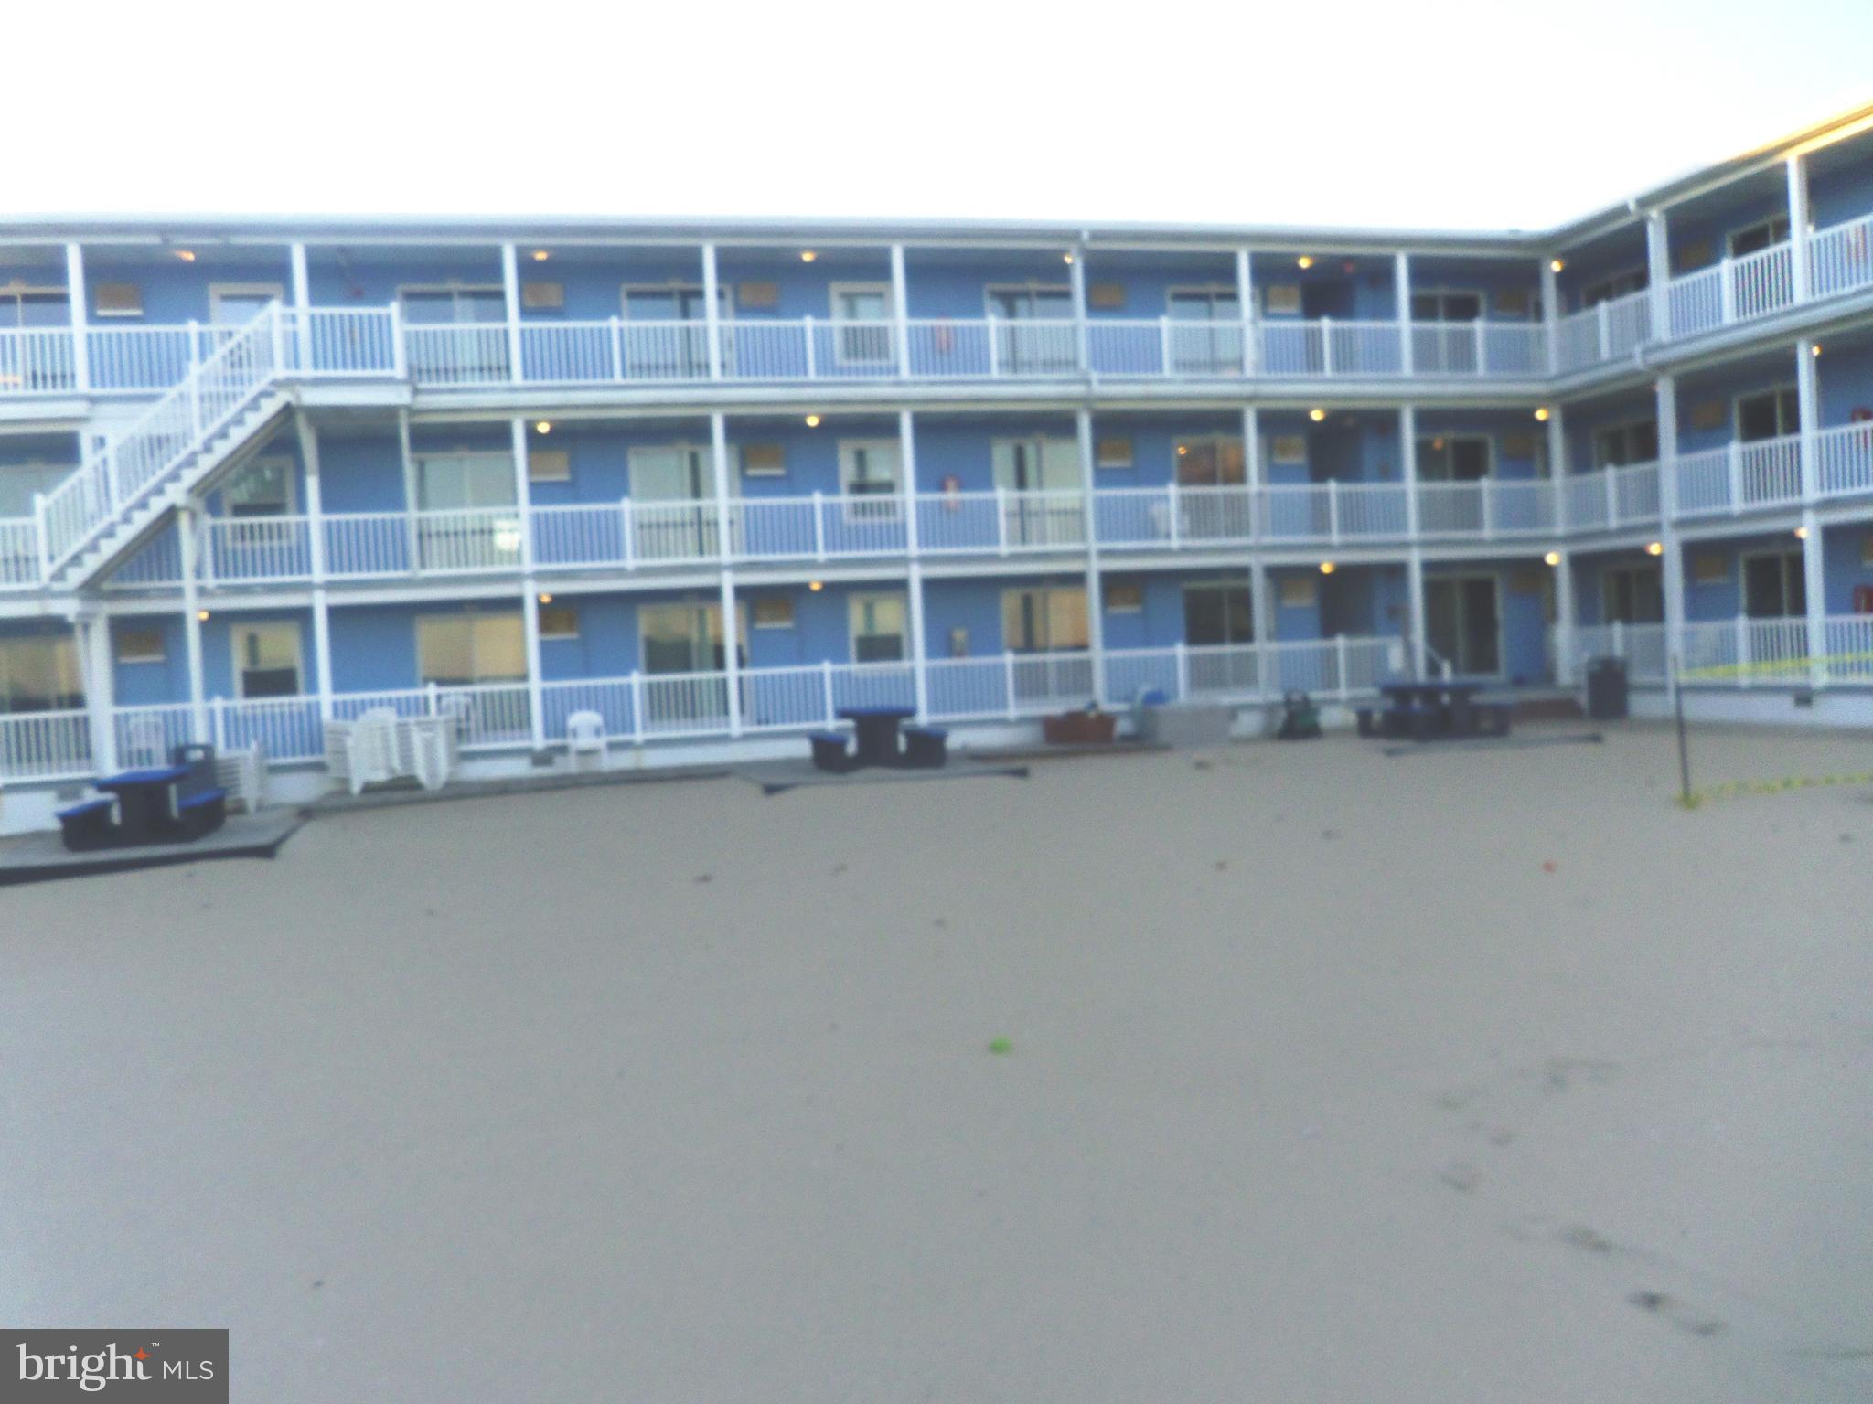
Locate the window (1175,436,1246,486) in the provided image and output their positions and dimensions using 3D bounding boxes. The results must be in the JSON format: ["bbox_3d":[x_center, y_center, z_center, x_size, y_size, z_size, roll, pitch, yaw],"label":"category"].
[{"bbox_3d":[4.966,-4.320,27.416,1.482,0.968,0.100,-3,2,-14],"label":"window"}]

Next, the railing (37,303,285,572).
[{"bbox_3d":[-10.306,-3.533,20.172,3.117,3.538,0.120,-3,2,-14],"label":"railing"}]

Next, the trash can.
[{"bbox_3d":[10.655,-0.209,24.087,0.581,1.000,0.581,-3,2,-14],"label":"trash can"}]

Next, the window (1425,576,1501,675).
[{"bbox_3d":[10.086,-1.461,29.090,1.750,1.970,0.100,-4,3,-14],"label":"window"}]

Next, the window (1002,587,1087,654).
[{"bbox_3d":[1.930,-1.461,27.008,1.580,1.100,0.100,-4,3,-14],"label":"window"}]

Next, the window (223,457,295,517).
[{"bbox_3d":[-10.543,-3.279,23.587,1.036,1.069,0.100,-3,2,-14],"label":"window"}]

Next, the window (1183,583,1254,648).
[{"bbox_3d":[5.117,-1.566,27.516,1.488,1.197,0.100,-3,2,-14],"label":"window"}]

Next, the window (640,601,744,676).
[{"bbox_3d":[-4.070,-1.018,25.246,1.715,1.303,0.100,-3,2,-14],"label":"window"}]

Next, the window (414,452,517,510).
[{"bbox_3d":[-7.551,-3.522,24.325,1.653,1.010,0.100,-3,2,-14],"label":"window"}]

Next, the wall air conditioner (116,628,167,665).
[{"bbox_3d":[-12.287,-0.858,23.385,0.710,0.520,0.120,-4,3,-14],"label":"wall air conditioner"}]

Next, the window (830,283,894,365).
[{"bbox_3d":[-1.293,-6.489,25.990,1.060,1.340,0.100,-4,3,-14],"label":"window"}]

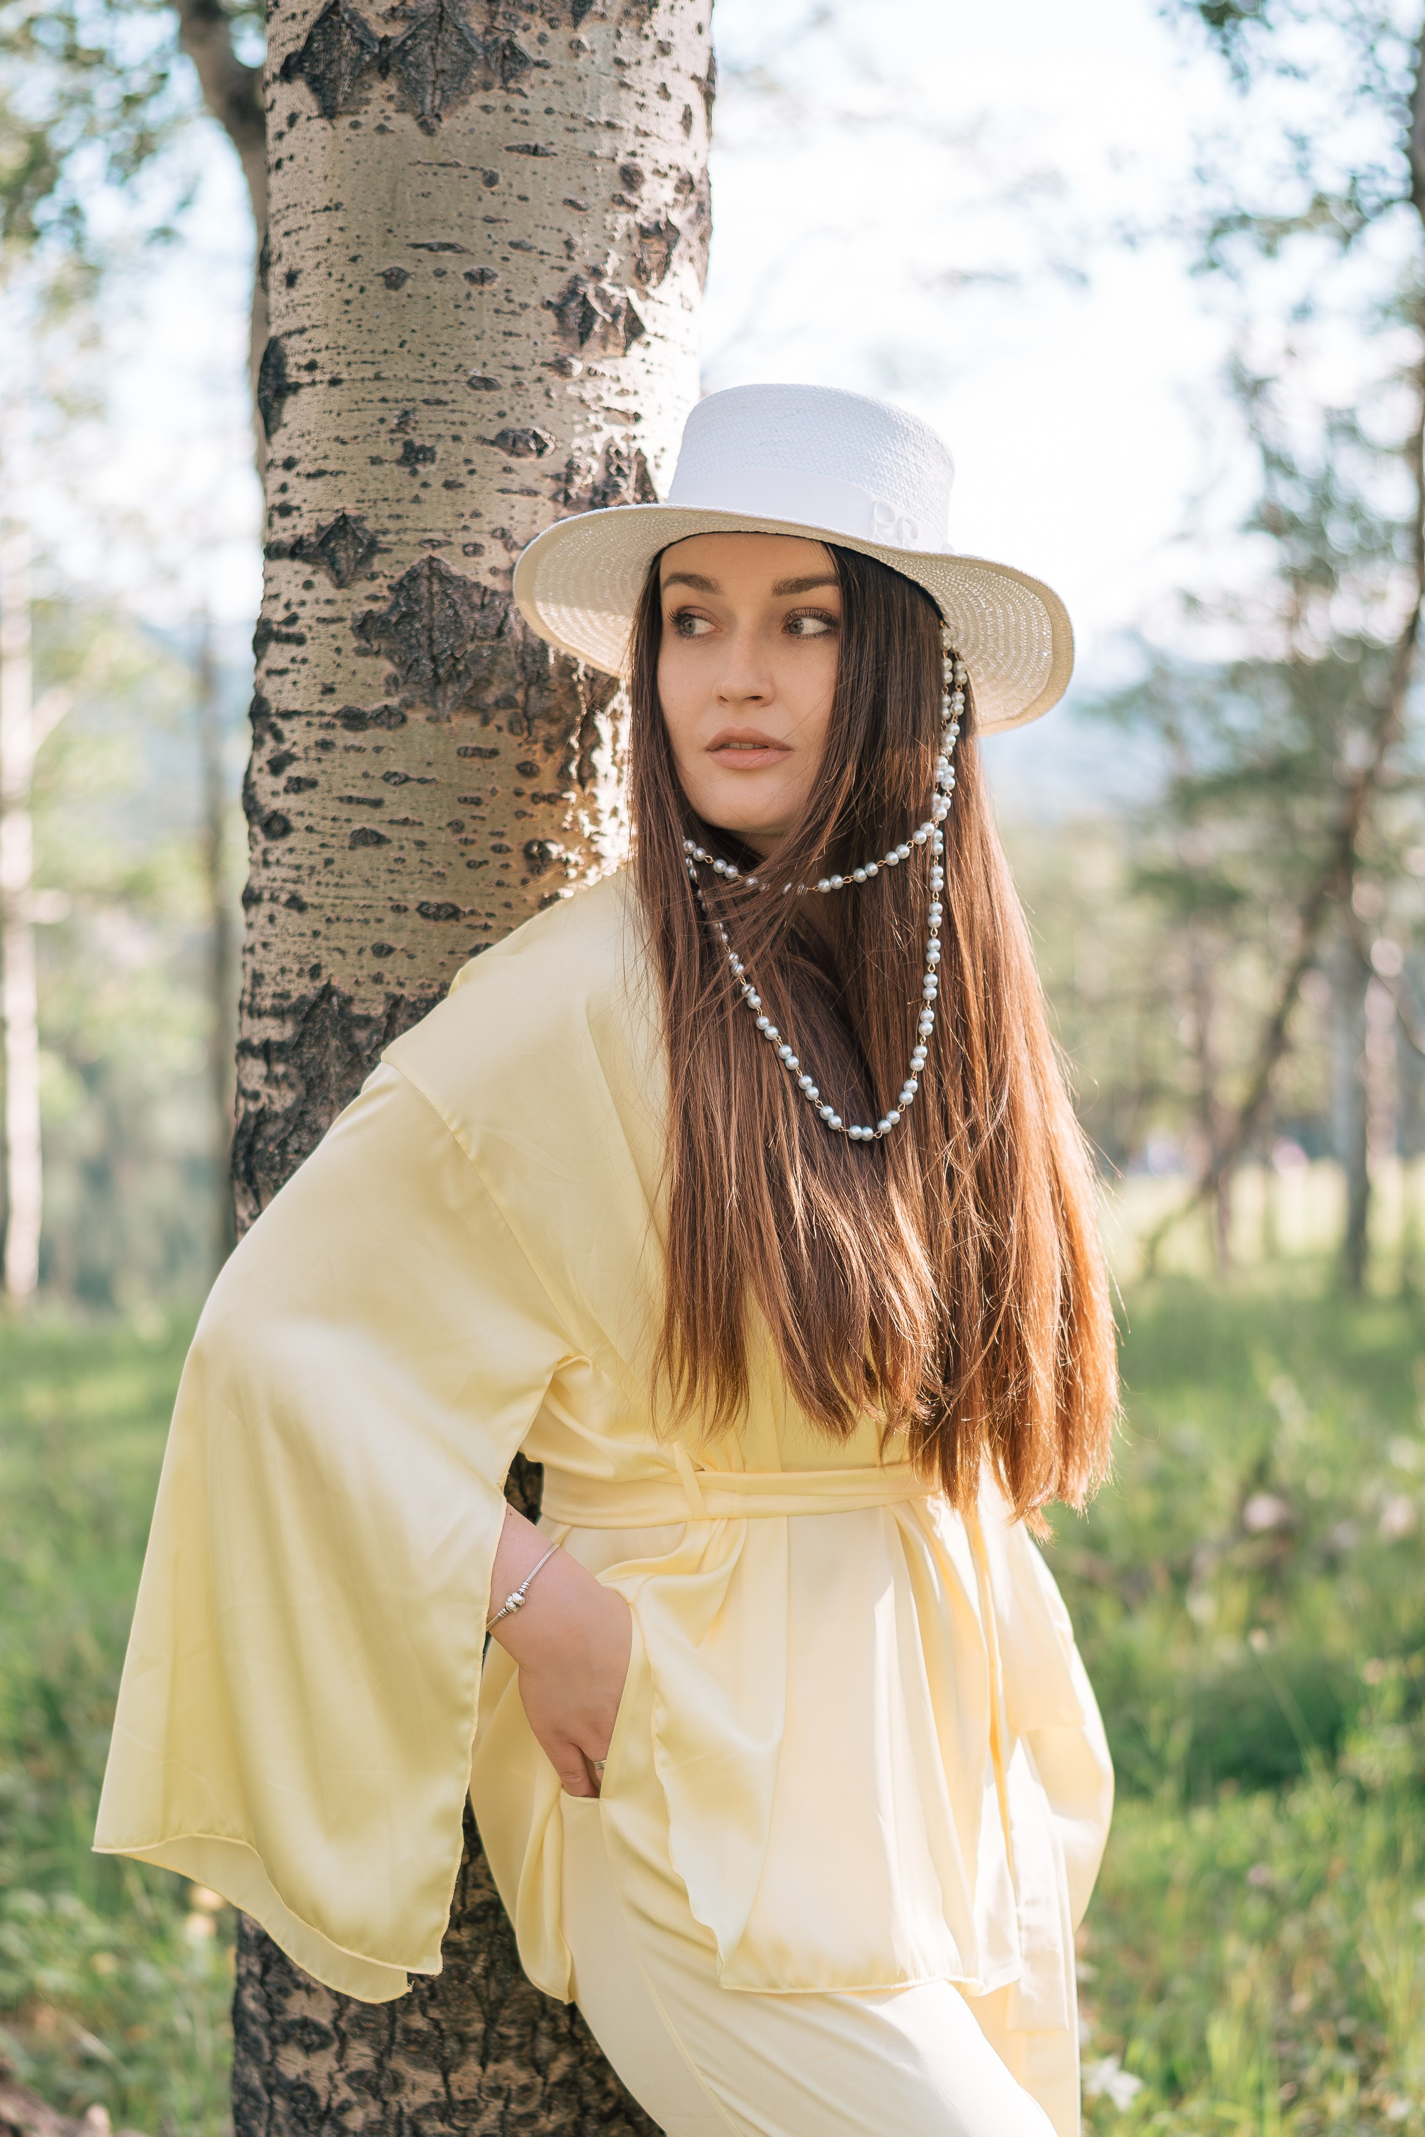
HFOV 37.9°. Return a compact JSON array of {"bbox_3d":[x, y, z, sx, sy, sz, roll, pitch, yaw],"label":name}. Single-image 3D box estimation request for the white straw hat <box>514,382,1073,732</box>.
[{"bbox_3d":[0.057,-0.315,1.255,0.335,0.115,0.355,5,-10,20],"label":"white straw hat"}]

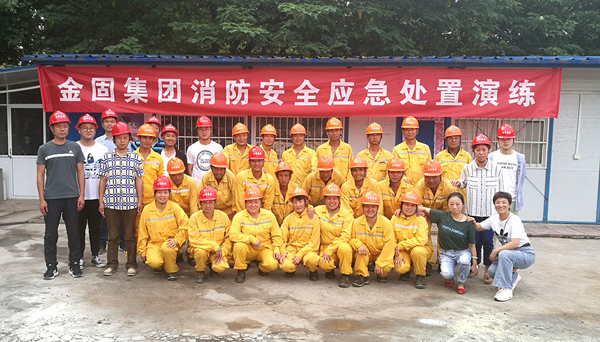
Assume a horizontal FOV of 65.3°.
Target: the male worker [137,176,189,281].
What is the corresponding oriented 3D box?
[{"bbox_3d":[-1.542,0.609,5.250,0.570,1.090,0.720,0,5,-6],"label":"male worker"}]

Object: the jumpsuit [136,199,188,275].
[{"bbox_3d":[-1.528,0.696,5.200,0.560,0.748,0.640,0,4,-10],"label":"jumpsuit"}]

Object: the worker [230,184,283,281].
[{"bbox_3d":[-0.486,0.655,5.110,0.580,0.920,0.660,0,6,0],"label":"worker"}]

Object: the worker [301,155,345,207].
[{"bbox_3d":[0.267,0.483,5.680,0.560,1.370,0.680,1,4,3],"label":"worker"}]

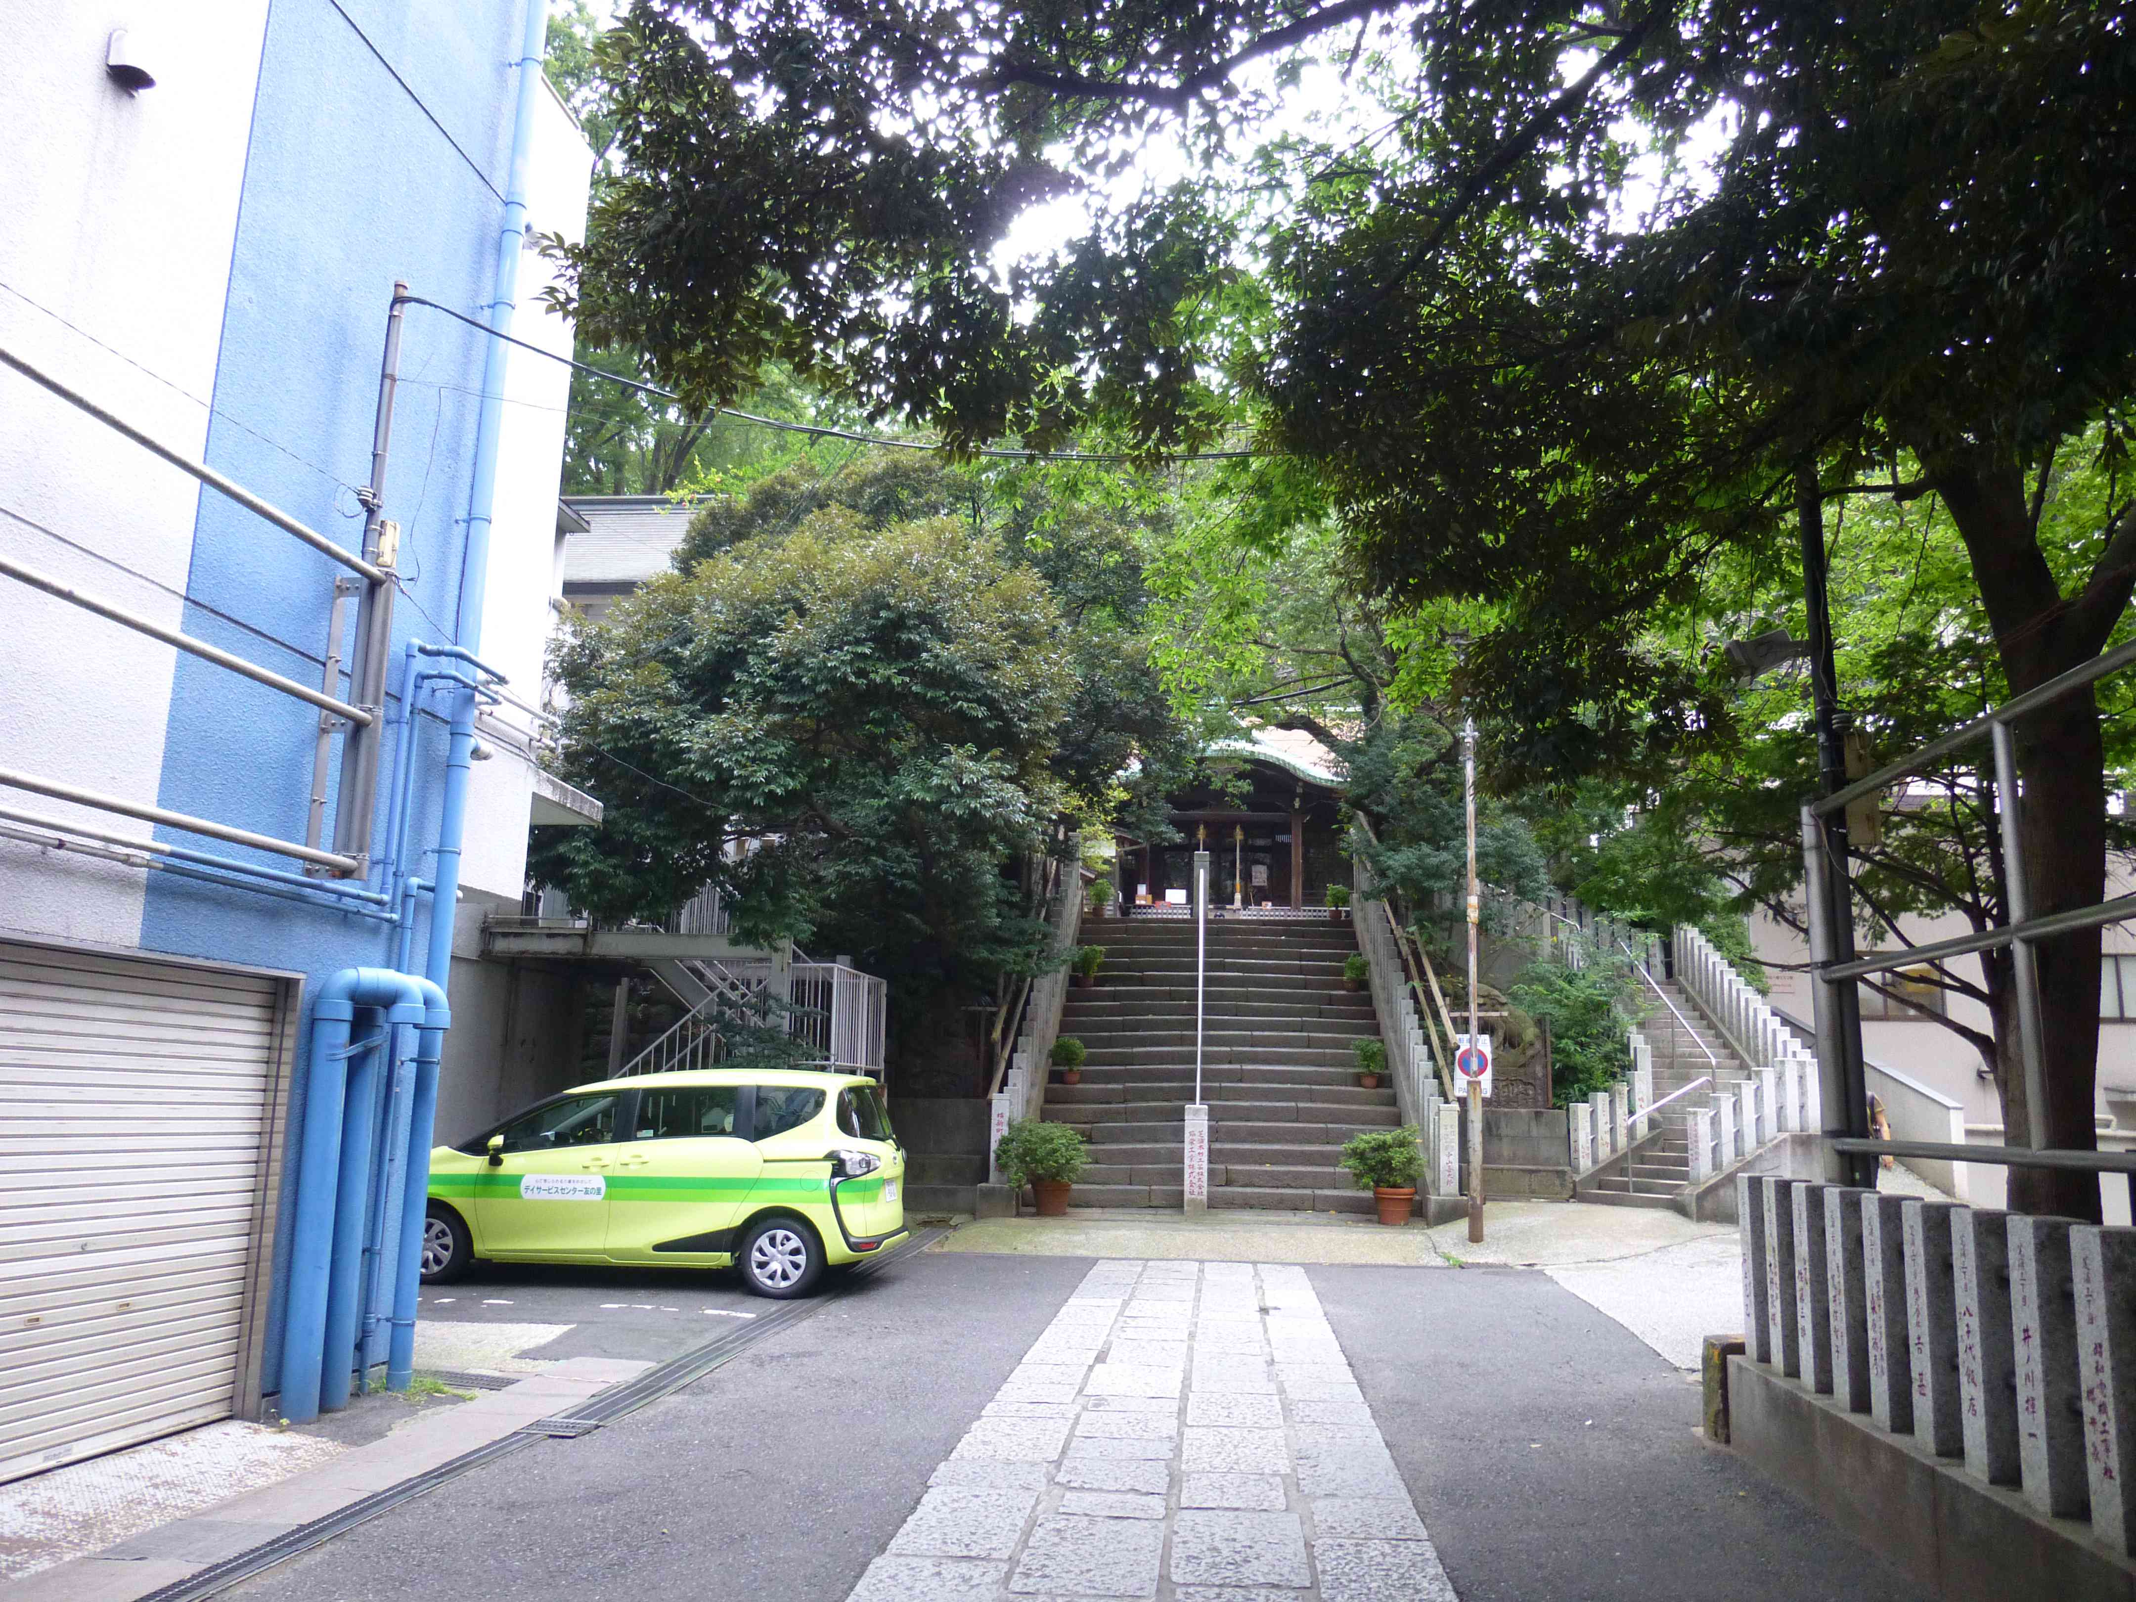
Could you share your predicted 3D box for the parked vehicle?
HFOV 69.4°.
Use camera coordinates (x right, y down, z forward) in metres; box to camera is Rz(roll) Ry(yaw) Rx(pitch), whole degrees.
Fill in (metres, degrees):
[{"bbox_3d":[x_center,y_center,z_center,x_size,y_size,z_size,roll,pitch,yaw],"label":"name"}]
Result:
[{"bbox_3d":[-3.499,3.031,12.532,4.235,1.675,1.695,0,-10,5],"label":"parked vehicle"}]

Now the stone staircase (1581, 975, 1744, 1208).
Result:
[{"bbox_3d":[8.023,3.831,21.923,2.800,3.200,5.400,-2,-11,15],"label":"stone staircase"}]

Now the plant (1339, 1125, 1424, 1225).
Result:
[{"bbox_3d":[3.396,4.056,16.700,0.920,1.070,0.900,0,-10,5],"label":"plant"}]

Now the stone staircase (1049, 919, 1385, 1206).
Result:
[{"bbox_3d":[2.086,3.266,21.338,4.510,4.053,7.500,0,-10,5],"label":"stone staircase"}]

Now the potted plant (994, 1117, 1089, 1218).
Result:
[{"bbox_3d":[-0.282,3.998,16.800,1.000,1.070,0.950,0,-10,5],"label":"potted plant"}]

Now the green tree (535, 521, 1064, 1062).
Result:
[{"bbox_3d":[-3.067,-0.127,18.000,6.200,6.500,5.800,0,-10,5],"label":"green tree"}]

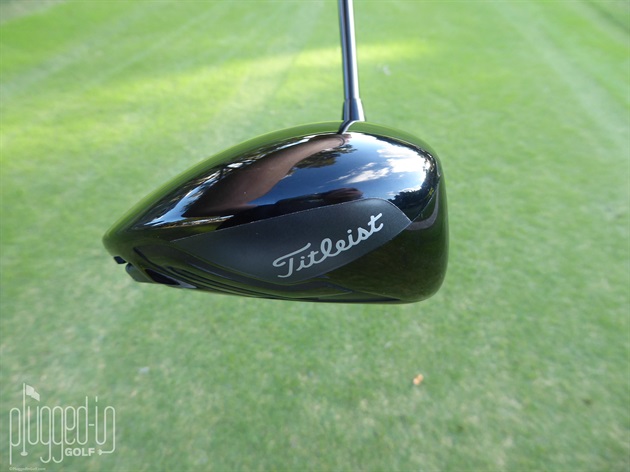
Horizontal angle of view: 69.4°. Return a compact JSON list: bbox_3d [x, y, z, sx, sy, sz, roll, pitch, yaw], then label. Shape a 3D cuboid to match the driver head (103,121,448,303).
[{"bbox_3d":[-0.017,-0.008,0.165,0.116,0.061,0.121,-1,6,1],"label":"driver head"}]

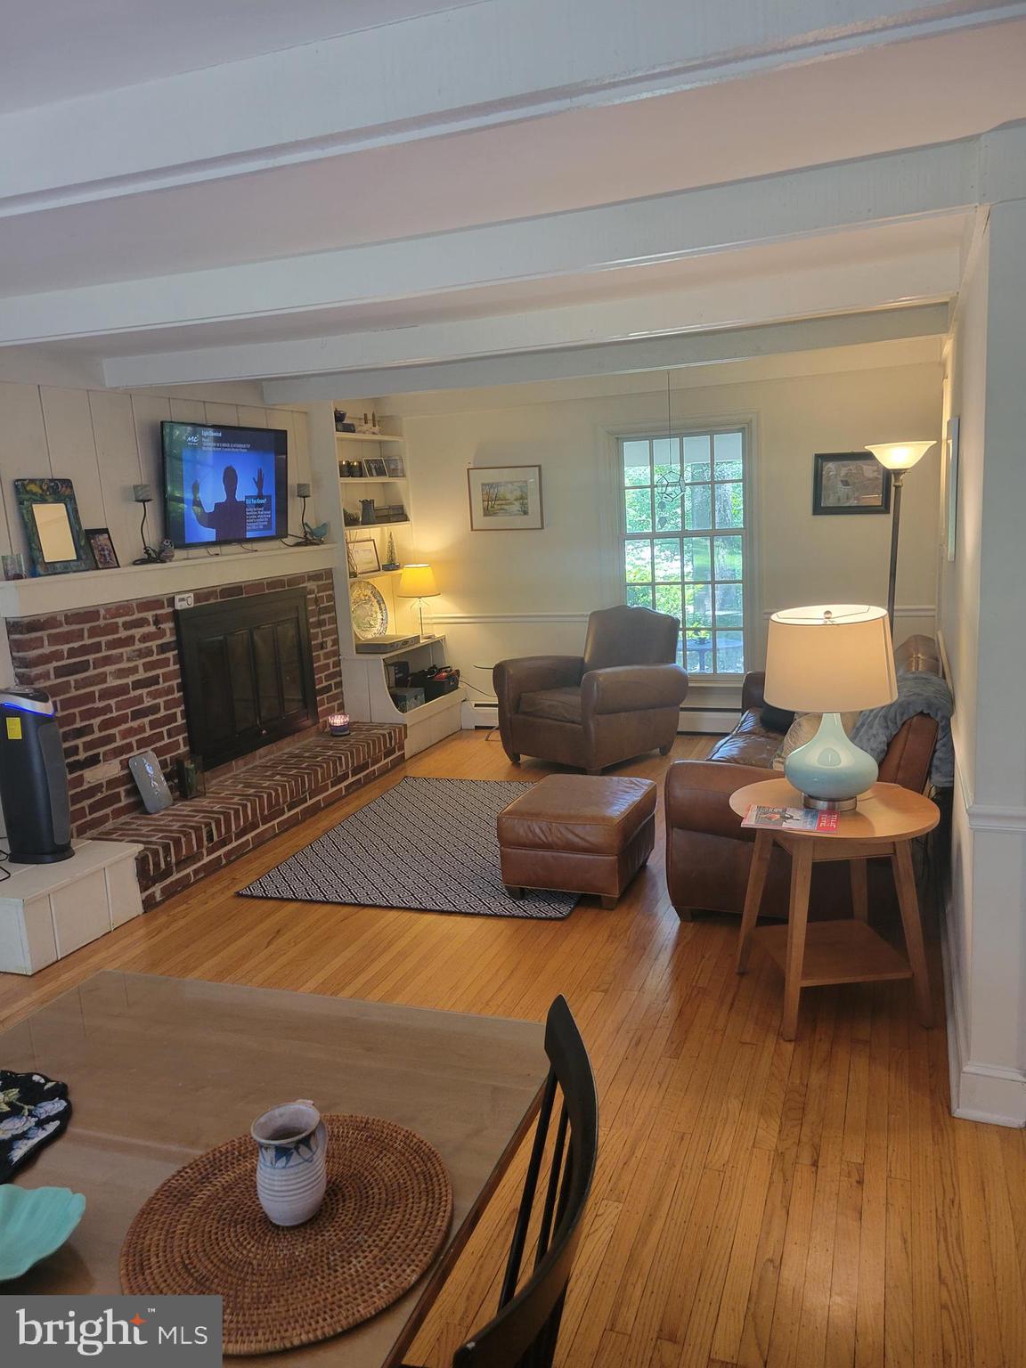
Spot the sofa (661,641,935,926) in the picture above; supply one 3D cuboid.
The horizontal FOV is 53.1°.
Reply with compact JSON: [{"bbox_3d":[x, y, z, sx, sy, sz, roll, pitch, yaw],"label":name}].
[{"bbox_3d":[1.309,0.312,4.341,0.910,0.850,1.820,1,11,23],"label":"sofa"}]

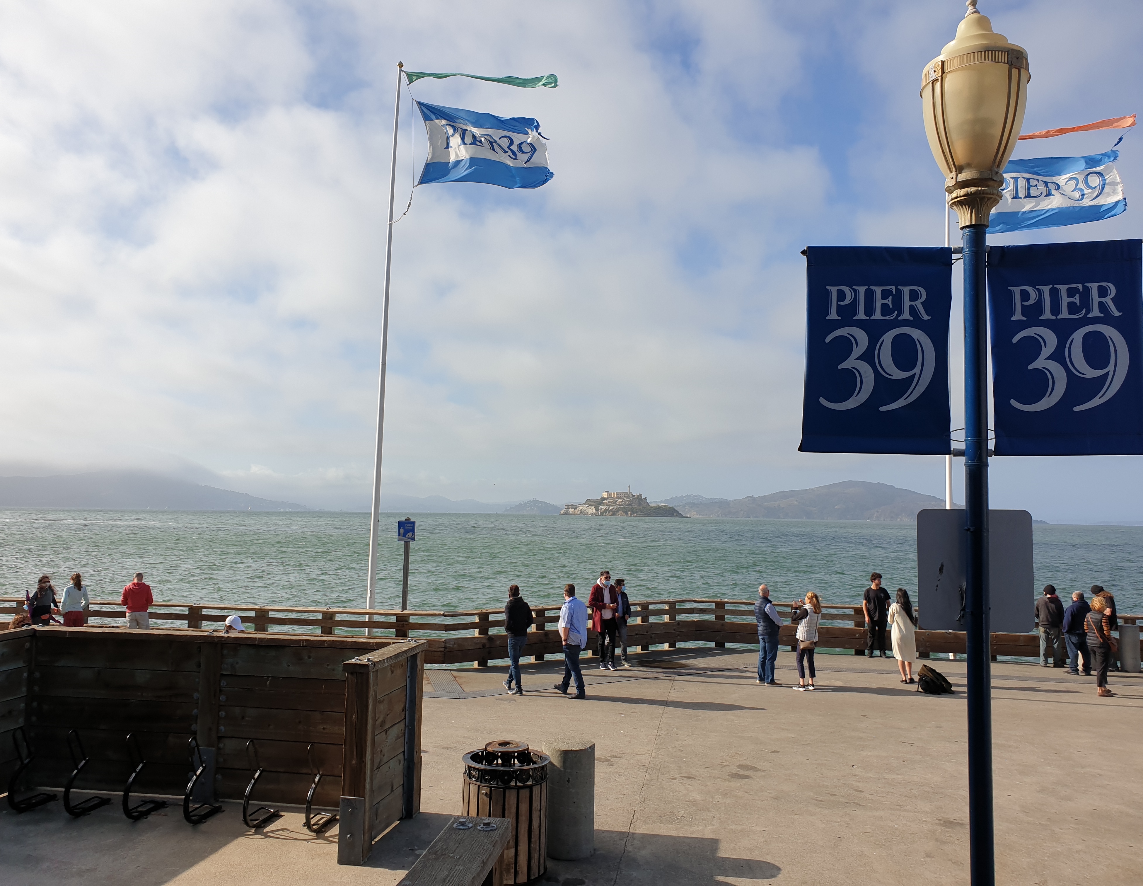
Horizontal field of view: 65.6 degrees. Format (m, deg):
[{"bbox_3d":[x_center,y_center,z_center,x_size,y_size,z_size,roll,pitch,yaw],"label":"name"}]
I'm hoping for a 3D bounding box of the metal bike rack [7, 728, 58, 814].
[{"bbox_3d":[-5.193,3.056,8.446,0.260,0.820,0.690,0,-5,8],"label":"metal bike rack"}]

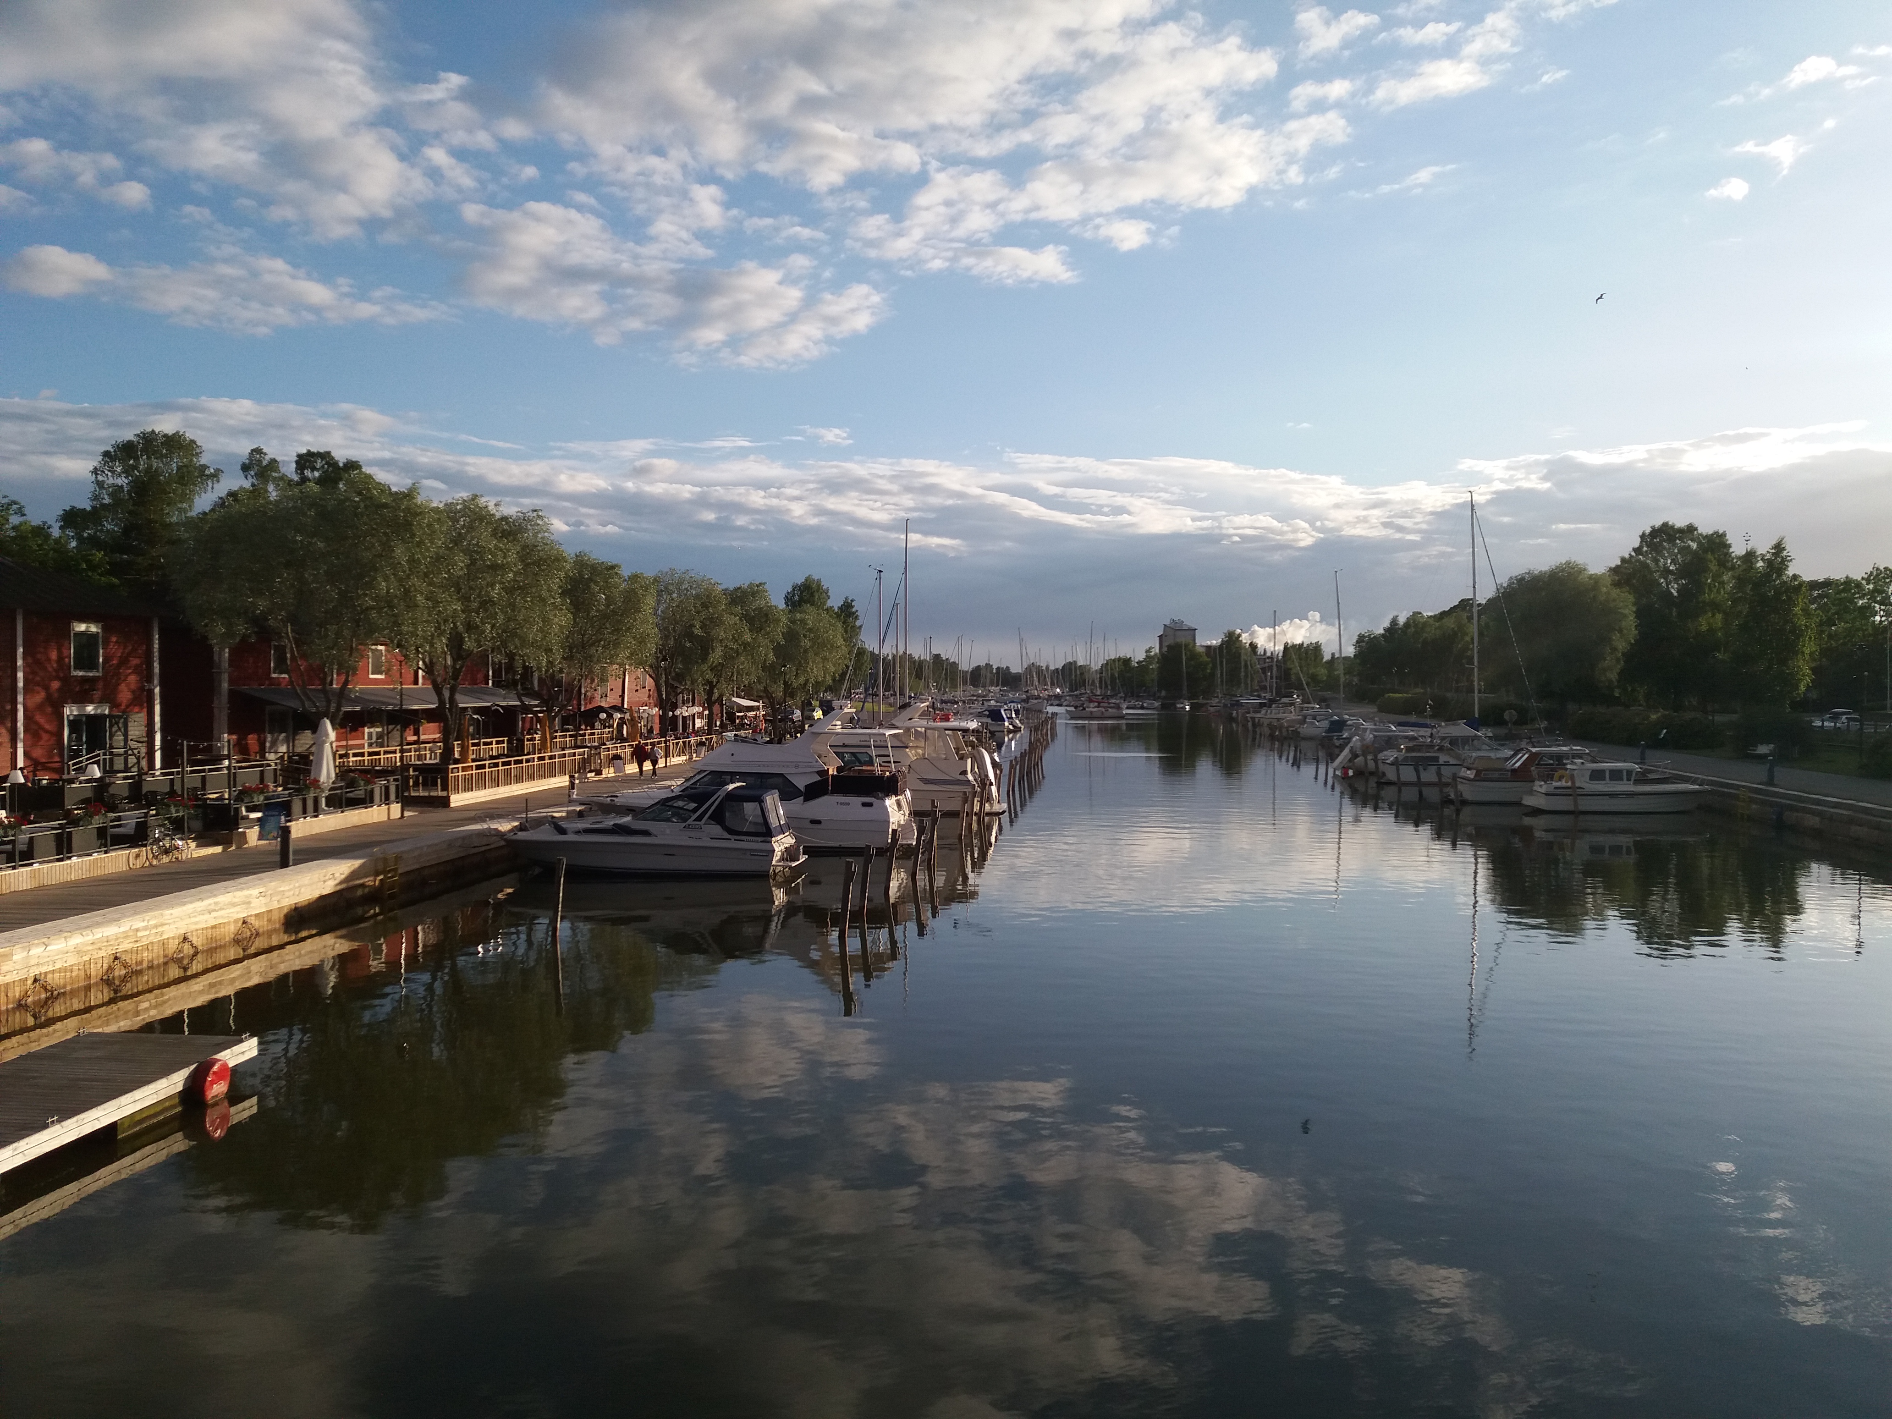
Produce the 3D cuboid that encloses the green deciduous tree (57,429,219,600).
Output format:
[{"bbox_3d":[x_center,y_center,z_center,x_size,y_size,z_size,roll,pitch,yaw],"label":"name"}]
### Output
[{"bbox_3d":[-44.174,-6.168,83.927,9.000,18.250,9.000,0,1,-28],"label":"green deciduous tree"}]

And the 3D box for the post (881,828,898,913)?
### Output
[{"bbox_3d":[-1.409,3.931,38.934,0.260,1.800,0.260,5,0,0],"label":"post"}]

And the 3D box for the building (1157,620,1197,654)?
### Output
[{"bbox_3d":[75.816,-16.055,502.833,11.500,26.400,11.500,0,1,6],"label":"building"}]

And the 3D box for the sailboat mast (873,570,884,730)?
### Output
[{"bbox_3d":[-4.492,-3.837,104.972,0.250,11.550,0.250,-1,0,0],"label":"sailboat mast"}]

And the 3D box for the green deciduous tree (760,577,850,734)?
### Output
[{"bbox_3d":[-11.956,-4.301,130.955,7.800,13.290,7.800,0,1,-5],"label":"green deciduous tree"}]

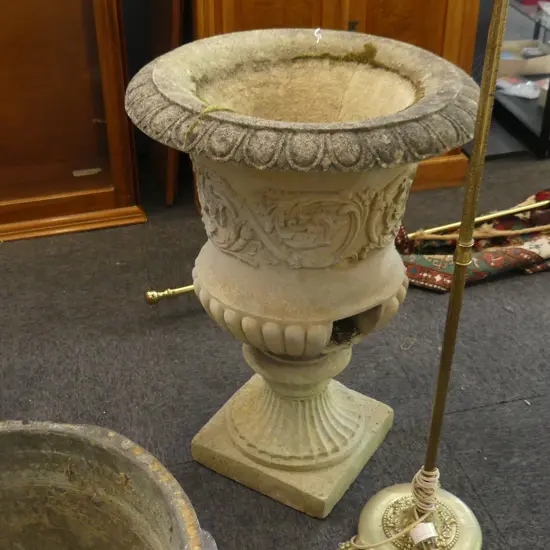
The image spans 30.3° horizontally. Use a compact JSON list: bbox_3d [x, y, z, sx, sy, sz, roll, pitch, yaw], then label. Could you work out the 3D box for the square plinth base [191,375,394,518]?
[{"bbox_3d":[0.042,0.276,2.050,0.305,0.174,0.305,19,38,25],"label":"square plinth base"}]

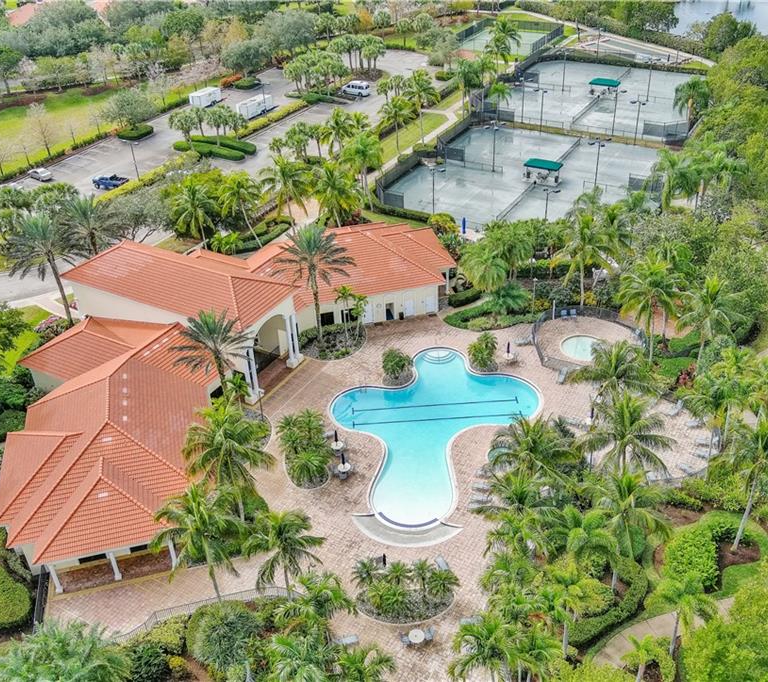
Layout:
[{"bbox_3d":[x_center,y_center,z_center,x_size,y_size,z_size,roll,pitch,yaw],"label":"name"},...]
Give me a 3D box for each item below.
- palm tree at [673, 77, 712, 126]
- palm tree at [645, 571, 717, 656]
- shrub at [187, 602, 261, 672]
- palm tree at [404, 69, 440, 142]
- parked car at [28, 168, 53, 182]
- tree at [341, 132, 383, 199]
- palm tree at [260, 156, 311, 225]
[{"bbox_3d":[46.837,-35.763,125.989,5.900,8.600,5.900,-3,33,0],"label":"palm tree"},{"bbox_3d":[17.776,17.339,50.061,4.391,6.582,4.171,13,37,23],"label":"palm tree"},{"bbox_3d":[-10.350,19.121,53.177,4.500,2.800,4.100,-3,33,0],"label":"shrub"},{"bbox_3d":[5.770,-35.037,125.613,5.500,12.200,5.500,-3,33,0],"label":"palm tree"},{"bbox_3d":[-52.072,-25.059,124.930,4.500,1.430,1.780,18,39,29],"label":"parked car"},{"bbox_3d":[-2.824,-23.380,115.361,5.652,11.227,5.482,-3,33,0],"label":"tree"},{"bbox_3d":[-11.932,-16.831,100.564,6.300,10.900,6.300,-3,33,0],"label":"palm tree"}]

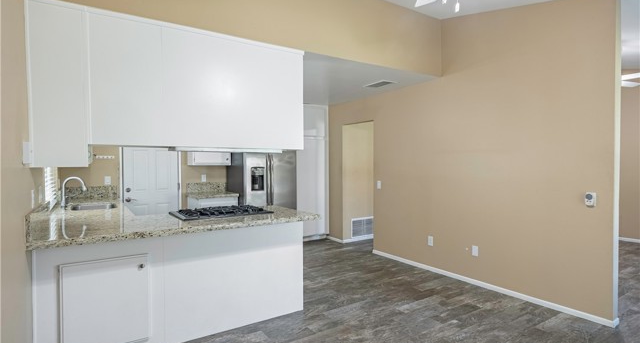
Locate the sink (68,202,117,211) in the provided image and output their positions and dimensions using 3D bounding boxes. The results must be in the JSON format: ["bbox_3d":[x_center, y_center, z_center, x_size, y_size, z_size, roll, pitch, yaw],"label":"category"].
[{"bbox_3d":[-2.677,0.516,4.010,0.443,0.201,0.725,-1,1,-33],"label":"sink"}]

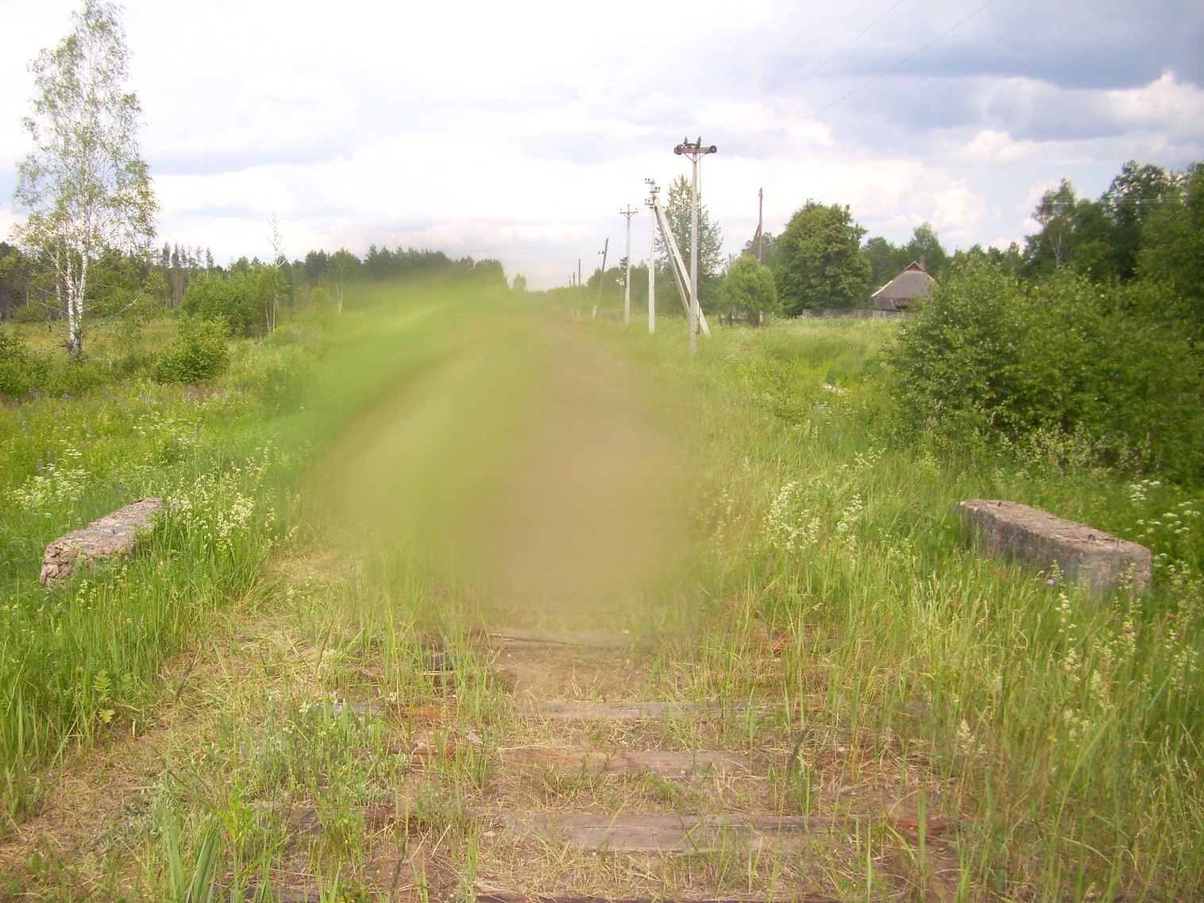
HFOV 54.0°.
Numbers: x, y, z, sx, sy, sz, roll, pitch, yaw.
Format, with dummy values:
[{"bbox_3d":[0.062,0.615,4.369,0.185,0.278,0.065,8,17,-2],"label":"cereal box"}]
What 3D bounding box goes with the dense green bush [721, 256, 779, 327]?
[{"bbox_3d":[8.842,-9.561,70.354,3.414,4.159,3.300,1,8,7],"label":"dense green bush"}]

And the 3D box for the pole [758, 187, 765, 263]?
[{"bbox_3d":[10.243,-12.658,75.981,0.544,8.528,0.400,0,8,2],"label":"pole"}]

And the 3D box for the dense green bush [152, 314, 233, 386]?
[{"bbox_3d":[-8.823,-2.182,25.442,1.680,1.514,1.600,-2,8,-17],"label":"dense green bush"}]

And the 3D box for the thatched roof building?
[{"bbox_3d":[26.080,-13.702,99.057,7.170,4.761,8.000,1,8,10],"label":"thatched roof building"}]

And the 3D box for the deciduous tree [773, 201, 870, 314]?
[{"bbox_3d":[16.137,-14.104,86.886,7.187,8.461,7.000,1,8,8],"label":"deciduous tree"}]

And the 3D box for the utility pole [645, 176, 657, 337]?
[{"bbox_3d":[2.562,-9.924,60.207,0.670,7.988,0.400,0,8,2],"label":"utility pole"}]

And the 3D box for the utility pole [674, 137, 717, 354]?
[{"bbox_3d":[3.355,-7.336,42.394,1.551,7.679,0.400,0,8,2],"label":"utility pole"}]

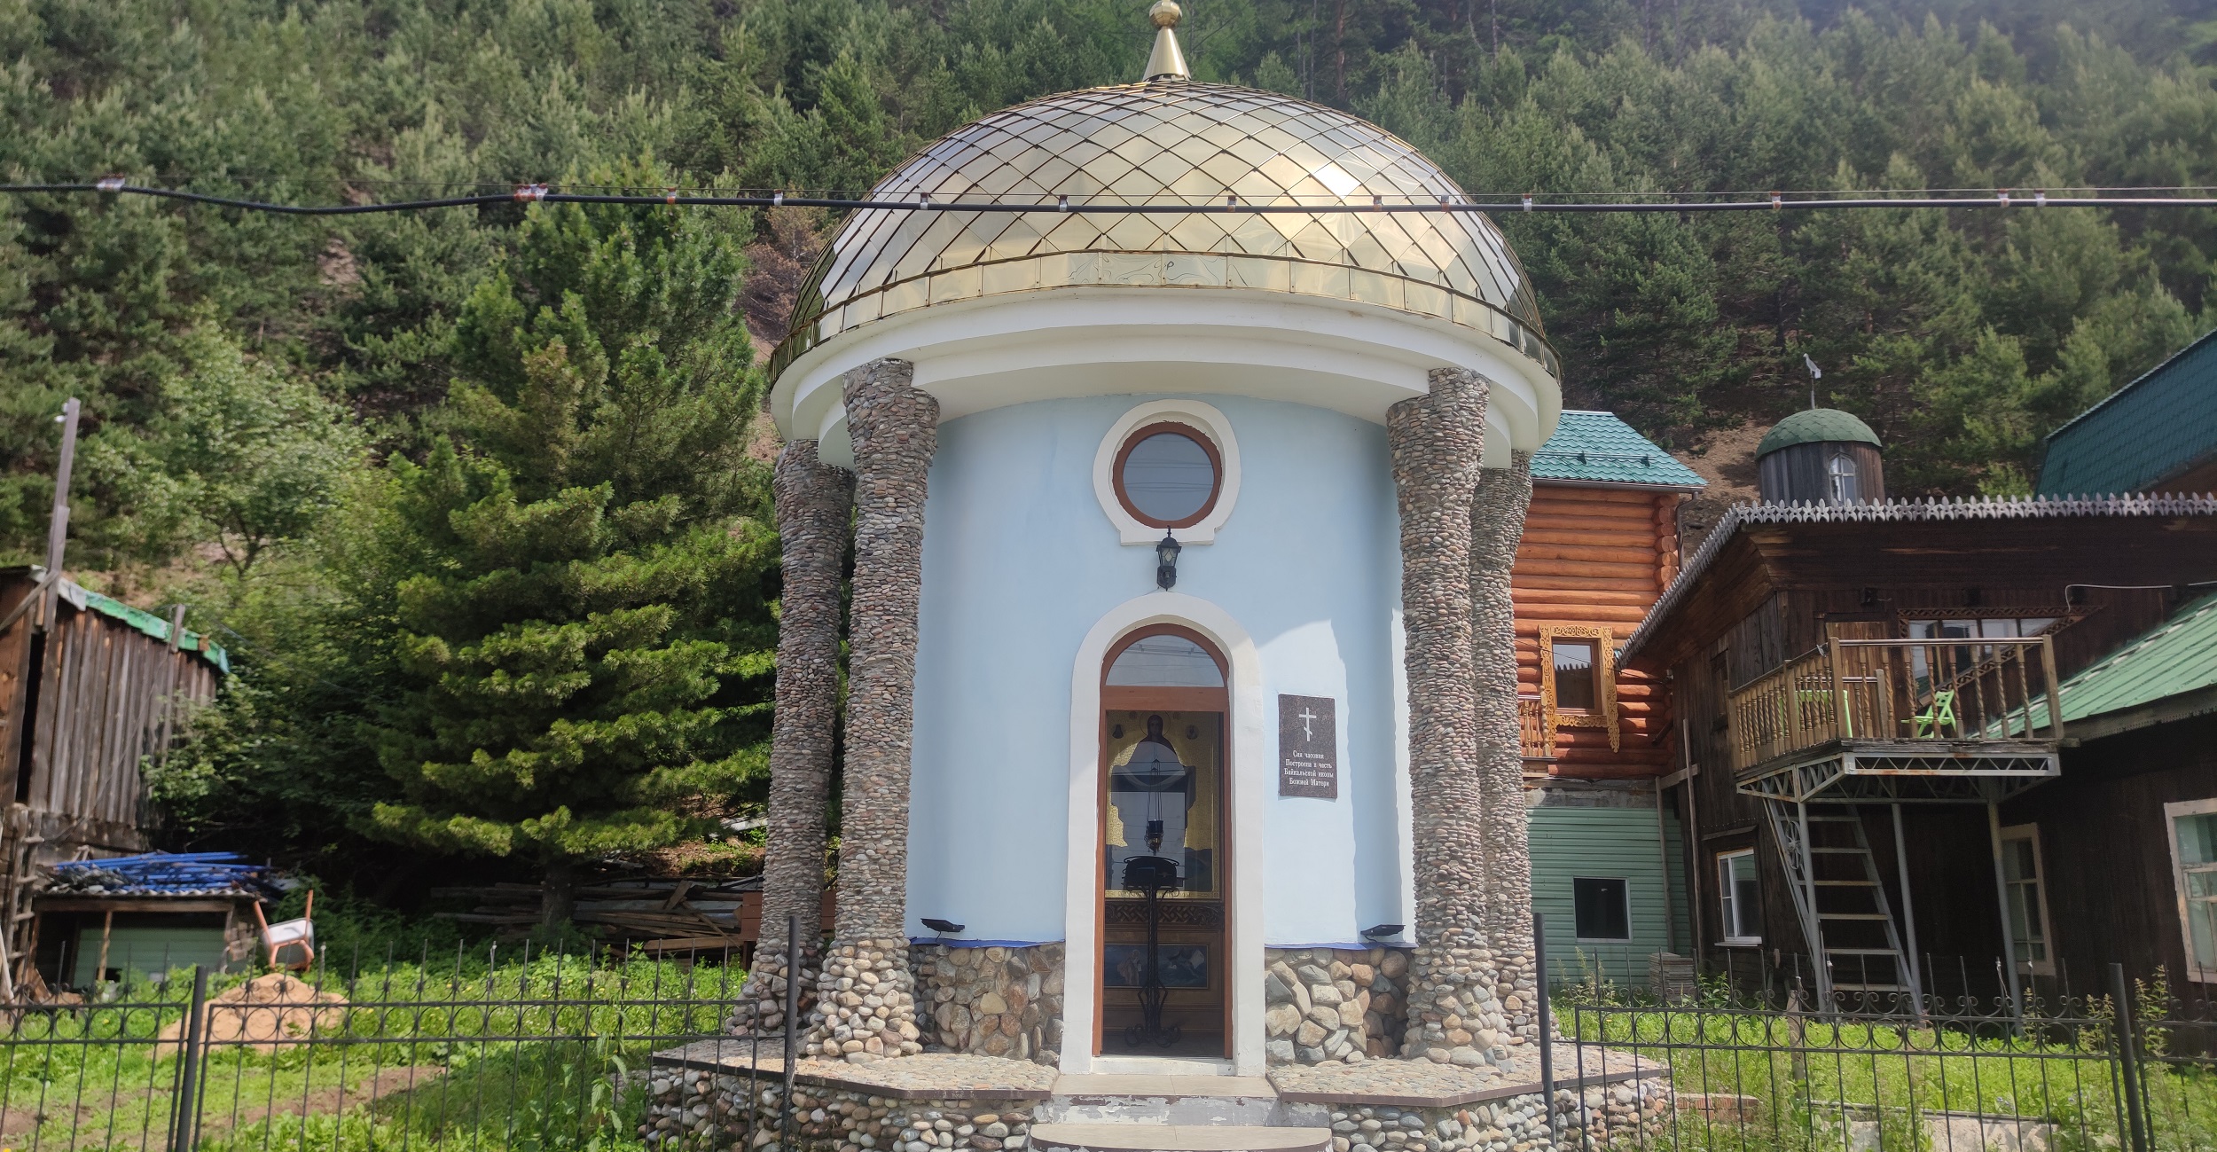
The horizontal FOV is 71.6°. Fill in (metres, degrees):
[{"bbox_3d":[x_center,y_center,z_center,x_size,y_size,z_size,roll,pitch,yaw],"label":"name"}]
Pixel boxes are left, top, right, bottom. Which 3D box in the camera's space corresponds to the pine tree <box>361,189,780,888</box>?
[{"bbox_3d":[-5.460,-0.534,16.299,4.150,8.430,4.150,1,-13,0],"label":"pine tree"}]

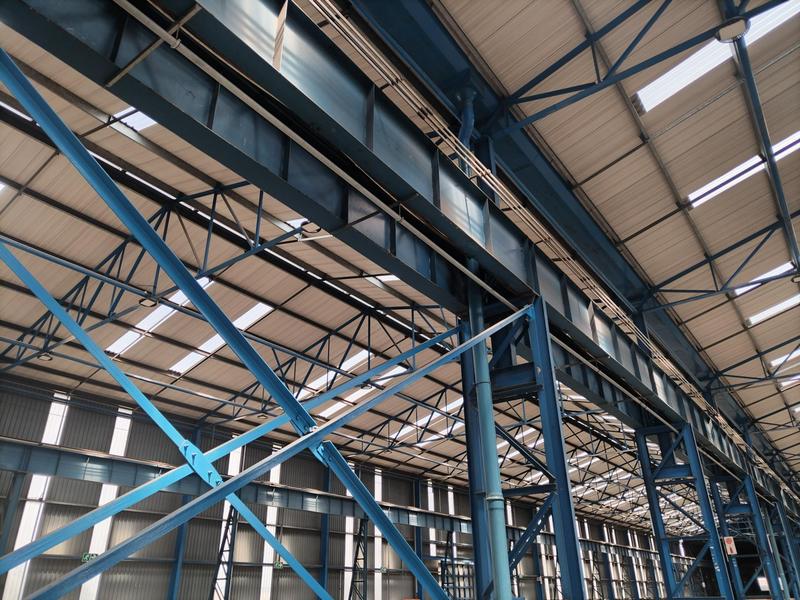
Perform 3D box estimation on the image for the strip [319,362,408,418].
[{"bbox_3d":[-1.964,4.771,30.500,5.550,0.050,0.660,-33,-38,22],"label":"strip"}]

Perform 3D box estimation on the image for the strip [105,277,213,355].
[{"bbox_3d":[-8.816,0.614,21.933,5.550,0.050,0.660,-33,-38,22],"label":"strip"}]

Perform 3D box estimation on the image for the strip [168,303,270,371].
[{"bbox_3d":[-7.187,1.602,23.969,5.550,0.050,0.660,-33,-38,22],"label":"strip"}]

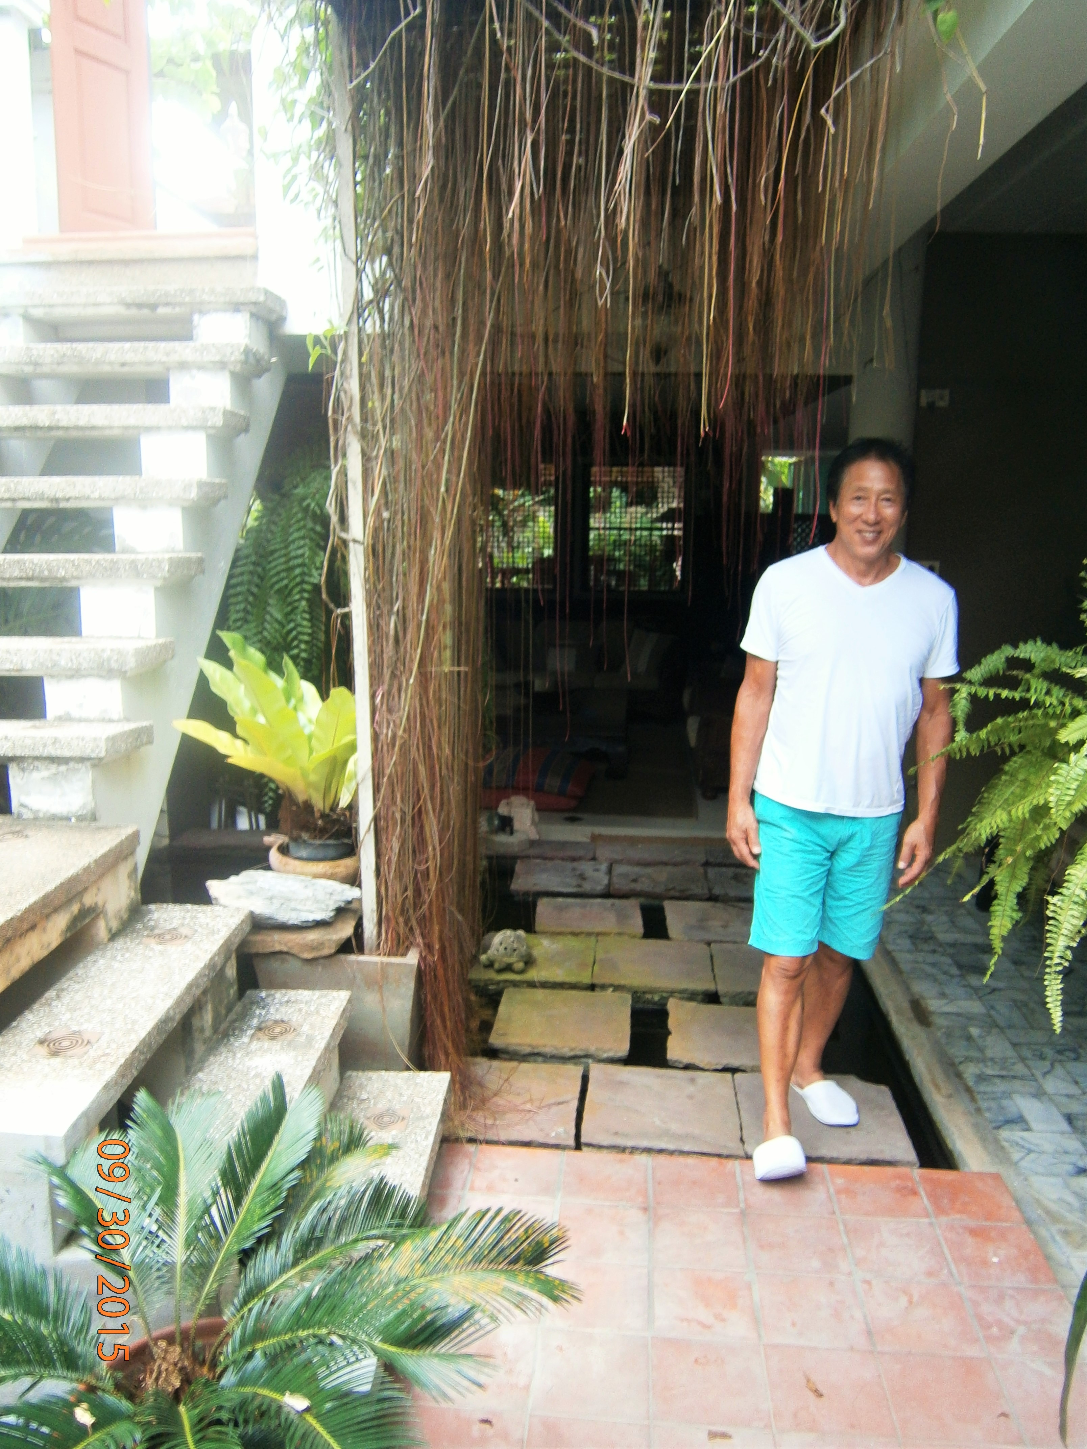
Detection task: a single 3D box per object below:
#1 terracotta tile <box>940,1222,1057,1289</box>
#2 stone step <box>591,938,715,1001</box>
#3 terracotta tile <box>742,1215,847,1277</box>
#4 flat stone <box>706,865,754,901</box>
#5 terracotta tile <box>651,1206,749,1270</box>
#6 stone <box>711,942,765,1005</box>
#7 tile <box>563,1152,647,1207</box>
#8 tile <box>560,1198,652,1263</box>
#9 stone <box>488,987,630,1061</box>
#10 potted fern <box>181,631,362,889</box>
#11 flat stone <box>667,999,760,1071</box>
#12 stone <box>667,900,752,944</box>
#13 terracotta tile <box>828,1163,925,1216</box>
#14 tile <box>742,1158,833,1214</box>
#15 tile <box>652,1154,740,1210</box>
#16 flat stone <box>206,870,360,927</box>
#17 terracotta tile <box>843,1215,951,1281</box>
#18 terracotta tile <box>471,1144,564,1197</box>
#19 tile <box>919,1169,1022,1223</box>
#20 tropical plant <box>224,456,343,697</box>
[{"bbox_3d":[0.944,1.112,2.275,0.191,0.015,0.194,1,10,6],"label":"terracotta tile"},{"bbox_3d":[0.384,0.850,3.776,0.400,0.045,0.385,1,11,5],"label":"stone step"},{"bbox_3d":[0.537,1.108,2.314,0.198,0.015,0.194,1,10,6],"label":"terracotta tile"},{"bbox_3d":[0.909,0.695,4.692,0.400,0.040,0.354,1,11,5],"label":"flat stone"},{"bbox_3d":[0.337,1.125,2.367,0.200,0.020,0.198,1,11,5],"label":"terracotta tile"},{"bbox_3d":[0.798,0.870,3.765,0.405,0.060,0.410,1,10,6],"label":"stone"},{"bbox_3d":[0.147,1.068,2.550,0.198,0.015,0.190,1,10,6],"label":"tile"},{"bbox_3d":[0.125,1.103,2.345,0.197,0.020,0.194,1,11,5],"label":"tile"},{"bbox_3d":[0.064,0.929,3.361,0.405,0.045,0.385,1,11,5],"label":"stone"},{"bbox_3d":[-0.764,0.090,3.133,0.580,0.690,0.550,1,10,5],"label":"potted fern"},{"bbox_3d":[0.578,0.957,3.287,0.405,0.060,0.410,1,10,6],"label":"flat stone"},{"bbox_3d":[0.685,0.790,4.213,0.405,0.060,0.405,1,10,6],"label":"stone"},{"bbox_3d":[0.761,1.075,2.478,0.198,0.020,0.192,1,10,5],"label":"terracotta tile"},{"bbox_3d":[0.554,1.072,2.500,0.197,0.020,0.194,1,11,5],"label":"tile"},{"bbox_3d":[0.355,1.088,2.562,0.200,0.020,0.198,1,11,5],"label":"tile"},{"bbox_3d":[-0.759,0.503,3.193,0.450,0.095,0.240,1,11,5],"label":"flat stone"},{"bbox_3d":[0.742,1.109,2.285,0.198,0.020,0.198,1,10,5],"label":"terracotta tile"},{"bbox_3d":[-0.062,1.082,2.601,0.200,0.020,0.198,1,11,5],"label":"terracotta tile"},{"bbox_3d":[0.960,1.076,2.462,0.190,0.020,0.194,1,11,5],"label":"tile"},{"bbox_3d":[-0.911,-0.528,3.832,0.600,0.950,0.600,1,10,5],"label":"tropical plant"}]

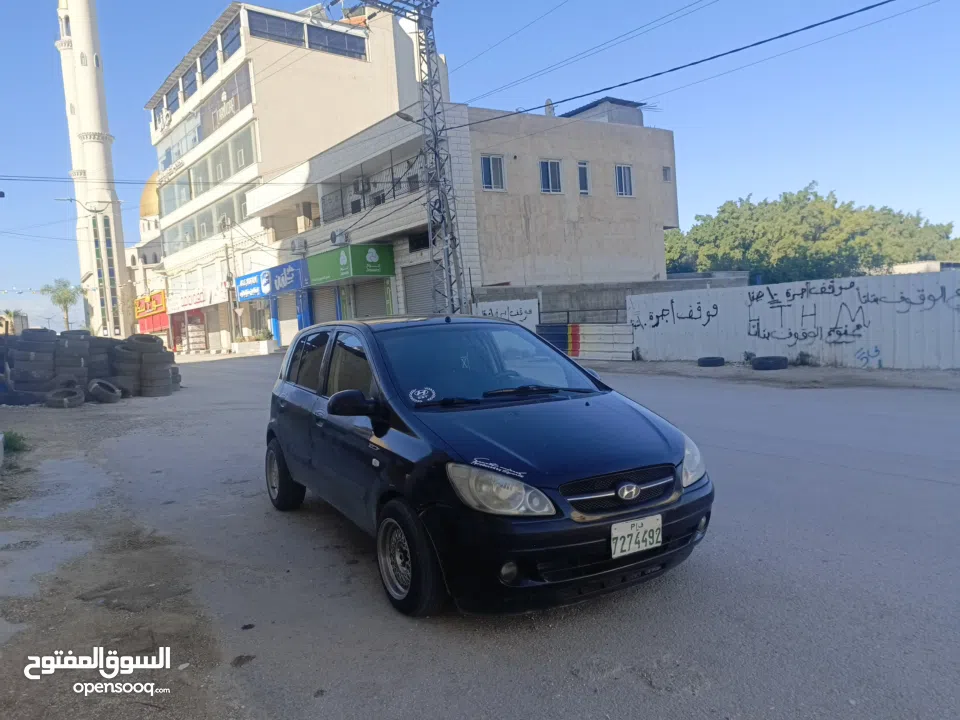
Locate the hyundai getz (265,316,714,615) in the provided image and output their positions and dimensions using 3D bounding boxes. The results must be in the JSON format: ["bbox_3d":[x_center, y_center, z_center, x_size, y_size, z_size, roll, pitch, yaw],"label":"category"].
[{"bbox_3d":[-0.288,0.459,4.597,1.720,1.485,3.825,-4,3,-30],"label":"hyundai getz"}]

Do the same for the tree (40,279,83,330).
[{"bbox_3d":[-35.000,-4.050,56.000,3.400,5.600,3.400,-6,3,-32],"label":"tree"}]

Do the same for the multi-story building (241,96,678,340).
[{"bbox_3d":[-1.374,-5.383,32.117,12.900,9.226,16.200,-6,3,-37],"label":"multi-story building"}]

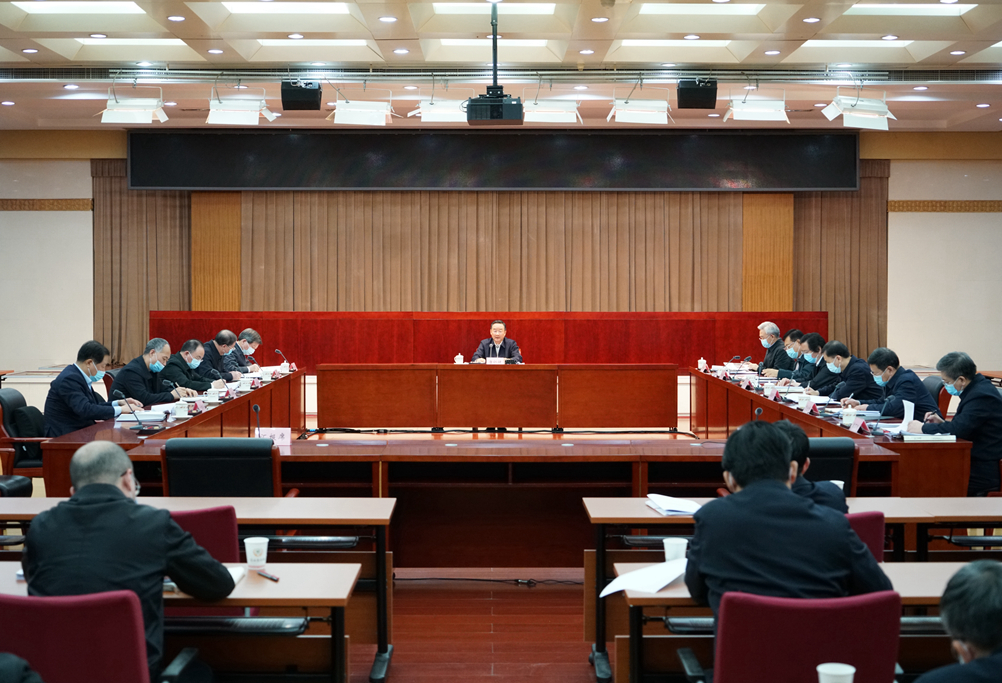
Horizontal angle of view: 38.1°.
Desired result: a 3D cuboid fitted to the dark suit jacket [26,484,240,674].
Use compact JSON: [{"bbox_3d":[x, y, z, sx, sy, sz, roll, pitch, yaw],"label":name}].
[{"bbox_3d":[-1.066,0.667,4.201,0.600,0.560,0.550,0,2,6],"label":"dark suit jacket"}]

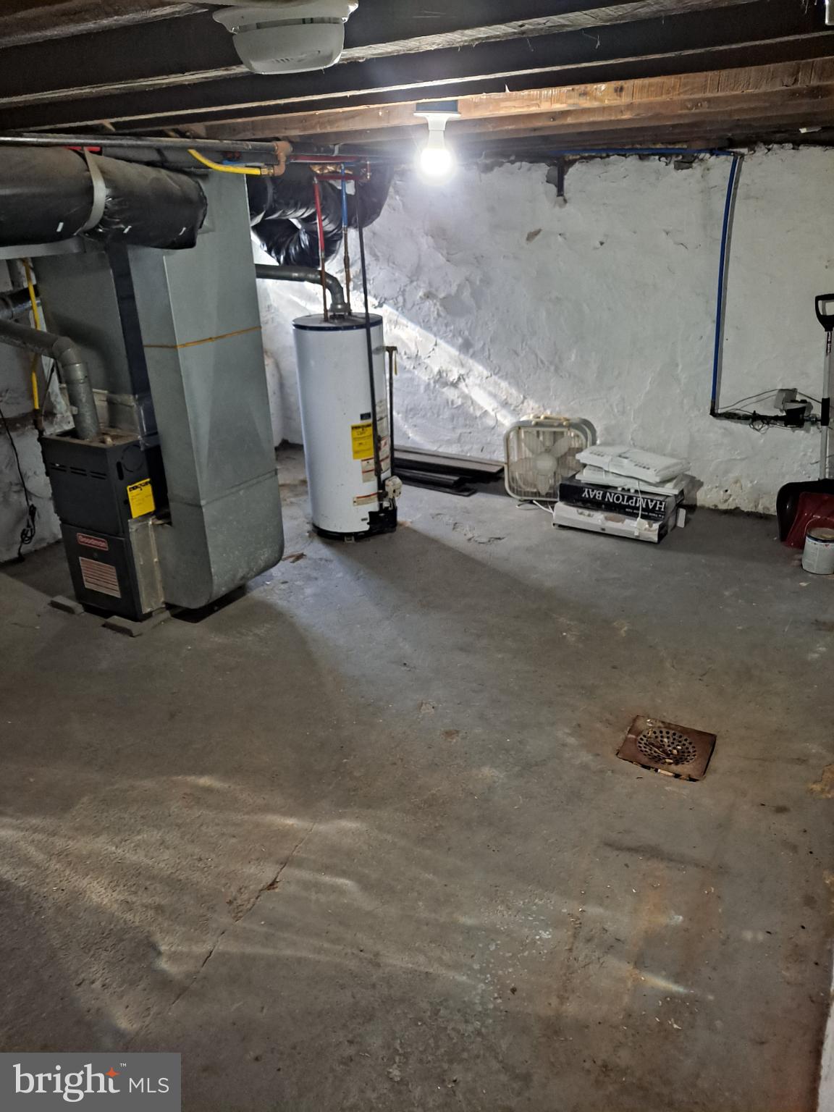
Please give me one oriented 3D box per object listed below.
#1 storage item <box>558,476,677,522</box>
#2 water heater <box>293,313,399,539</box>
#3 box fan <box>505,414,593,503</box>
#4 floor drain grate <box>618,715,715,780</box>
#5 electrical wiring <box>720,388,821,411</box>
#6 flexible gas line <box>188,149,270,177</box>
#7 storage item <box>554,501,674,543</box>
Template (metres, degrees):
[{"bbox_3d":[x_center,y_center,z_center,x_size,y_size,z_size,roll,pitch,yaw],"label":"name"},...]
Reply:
[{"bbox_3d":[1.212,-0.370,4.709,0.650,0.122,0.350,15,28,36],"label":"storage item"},{"bbox_3d":[-0.378,-0.767,4.711,0.590,1.230,0.510,9,25,25],"label":"water heater"},{"bbox_3d":[0.829,-0.623,5.088,0.540,0.530,0.130,8,25,24],"label":"box fan"},{"bbox_3d":[0.861,0.653,2.763,0.271,0.020,0.271,11,26,30],"label":"floor drain grate"},{"bbox_3d":[1.979,-0.872,4.529,0.528,0.140,0.080,10,26,28],"label":"electrical wiring"},{"bbox_3d":[-0.600,-1.248,2.550,0.280,0.100,0.045,-15,25,-27],"label":"flexible gas line"},{"bbox_3d":[1.166,-0.238,4.713,0.627,0.120,0.330,12,27,32],"label":"storage item"}]

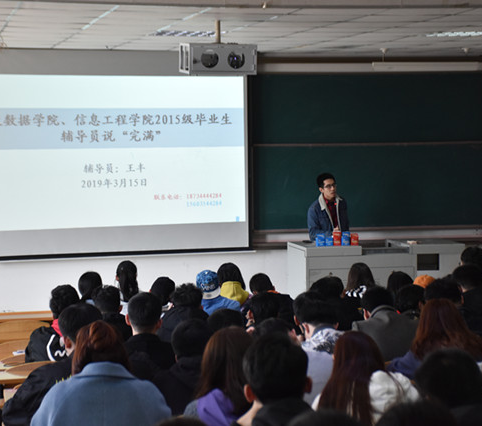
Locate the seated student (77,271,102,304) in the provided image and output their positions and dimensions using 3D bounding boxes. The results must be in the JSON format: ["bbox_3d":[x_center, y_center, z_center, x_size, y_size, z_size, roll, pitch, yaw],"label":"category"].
[{"bbox_3d":[-1.154,1.050,9.705,0.460,1.266,0.660,-1,4,-9],"label":"seated student"}]

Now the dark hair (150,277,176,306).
[{"bbox_3d":[-0.540,0.540,8.800,0.180,0.210,0.210,-2,4,-18],"label":"dark hair"}]

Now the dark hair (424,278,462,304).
[{"bbox_3d":[1.226,0.500,7.800,0.205,0.200,0.220,-1,4,-6],"label":"dark hair"}]

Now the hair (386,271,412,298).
[{"bbox_3d":[1.147,0.521,9.200,0.190,0.230,0.210,-1,4,-11],"label":"hair"}]

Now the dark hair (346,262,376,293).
[{"bbox_3d":[0.950,0.522,10.237,0.220,0.280,0.230,-1,4,-13],"label":"dark hair"}]

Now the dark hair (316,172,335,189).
[{"bbox_3d":[0.875,-0.332,13.251,0.180,0.180,0.205,-4,5,-38],"label":"dark hair"}]

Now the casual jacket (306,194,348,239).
[{"bbox_3d":[0.872,0.090,12.747,0.420,0.560,0.320,-2,5,-20],"label":"casual jacket"}]

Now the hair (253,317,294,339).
[{"bbox_3d":[0.147,0.555,5.800,0.180,0.190,0.210,-1,4,-8],"label":"hair"}]

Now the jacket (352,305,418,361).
[{"bbox_3d":[0.819,0.820,7.267,0.500,0.620,0.420,-1,4,-13],"label":"jacket"}]

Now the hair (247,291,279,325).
[{"bbox_3d":[0.126,0.534,7.150,0.175,0.190,0.200,-2,5,-20],"label":"hair"}]

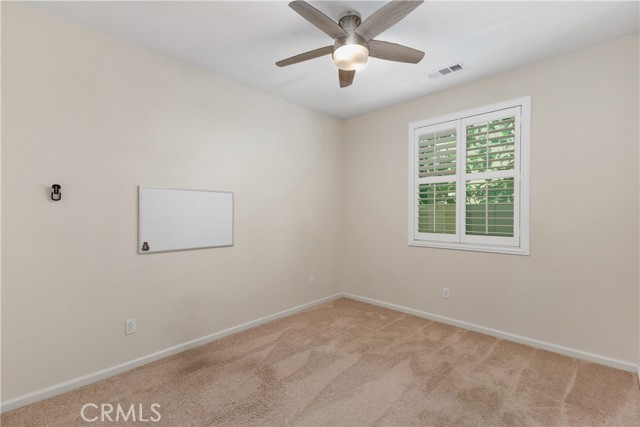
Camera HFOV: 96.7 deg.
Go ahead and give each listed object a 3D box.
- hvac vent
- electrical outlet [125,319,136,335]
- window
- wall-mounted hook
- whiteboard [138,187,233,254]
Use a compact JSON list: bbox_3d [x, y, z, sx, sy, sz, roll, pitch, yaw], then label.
[{"bbox_3d":[1.291,-1.458,2.918,0.381,0.025,0.171,0,0,44],"label":"hvac vent"},{"bbox_3d":[-1.601,0.963,2.413,0.011,0.117,0.074,0,0,44],"label":"electrical outlet"},{"bbox_3d":[1.631,-0.375,3.274,1.283,1.585,0.090,0,0,44],"label":"window"},{"bbox_3d":[-1.902,-0.148,2.054,0.055,0.115,0.050,0,0,44],"label":"wall-mounted hook"},{"bbox_3d":[-1.245,0.063,2.772,0.022,0.583,0.900,0,0,44],"label":"whiteboard"}]

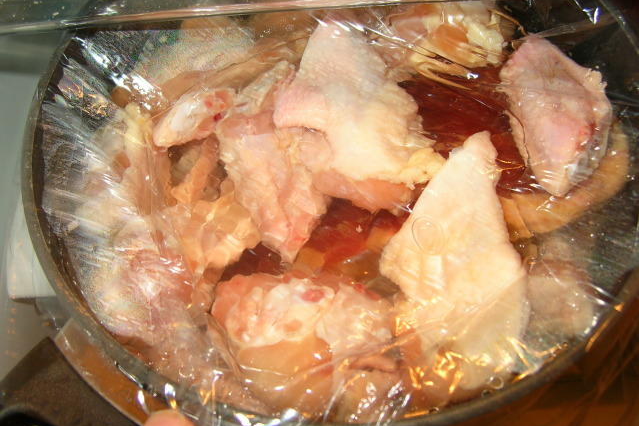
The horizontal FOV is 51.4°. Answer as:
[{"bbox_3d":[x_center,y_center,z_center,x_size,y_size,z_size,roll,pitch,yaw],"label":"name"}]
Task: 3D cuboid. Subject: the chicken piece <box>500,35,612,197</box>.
[{"bbox_3d":[0.106,-0.046,0.301,0.047,0.030,0.082,-3,59,-1],"label":"chicken piece"}]

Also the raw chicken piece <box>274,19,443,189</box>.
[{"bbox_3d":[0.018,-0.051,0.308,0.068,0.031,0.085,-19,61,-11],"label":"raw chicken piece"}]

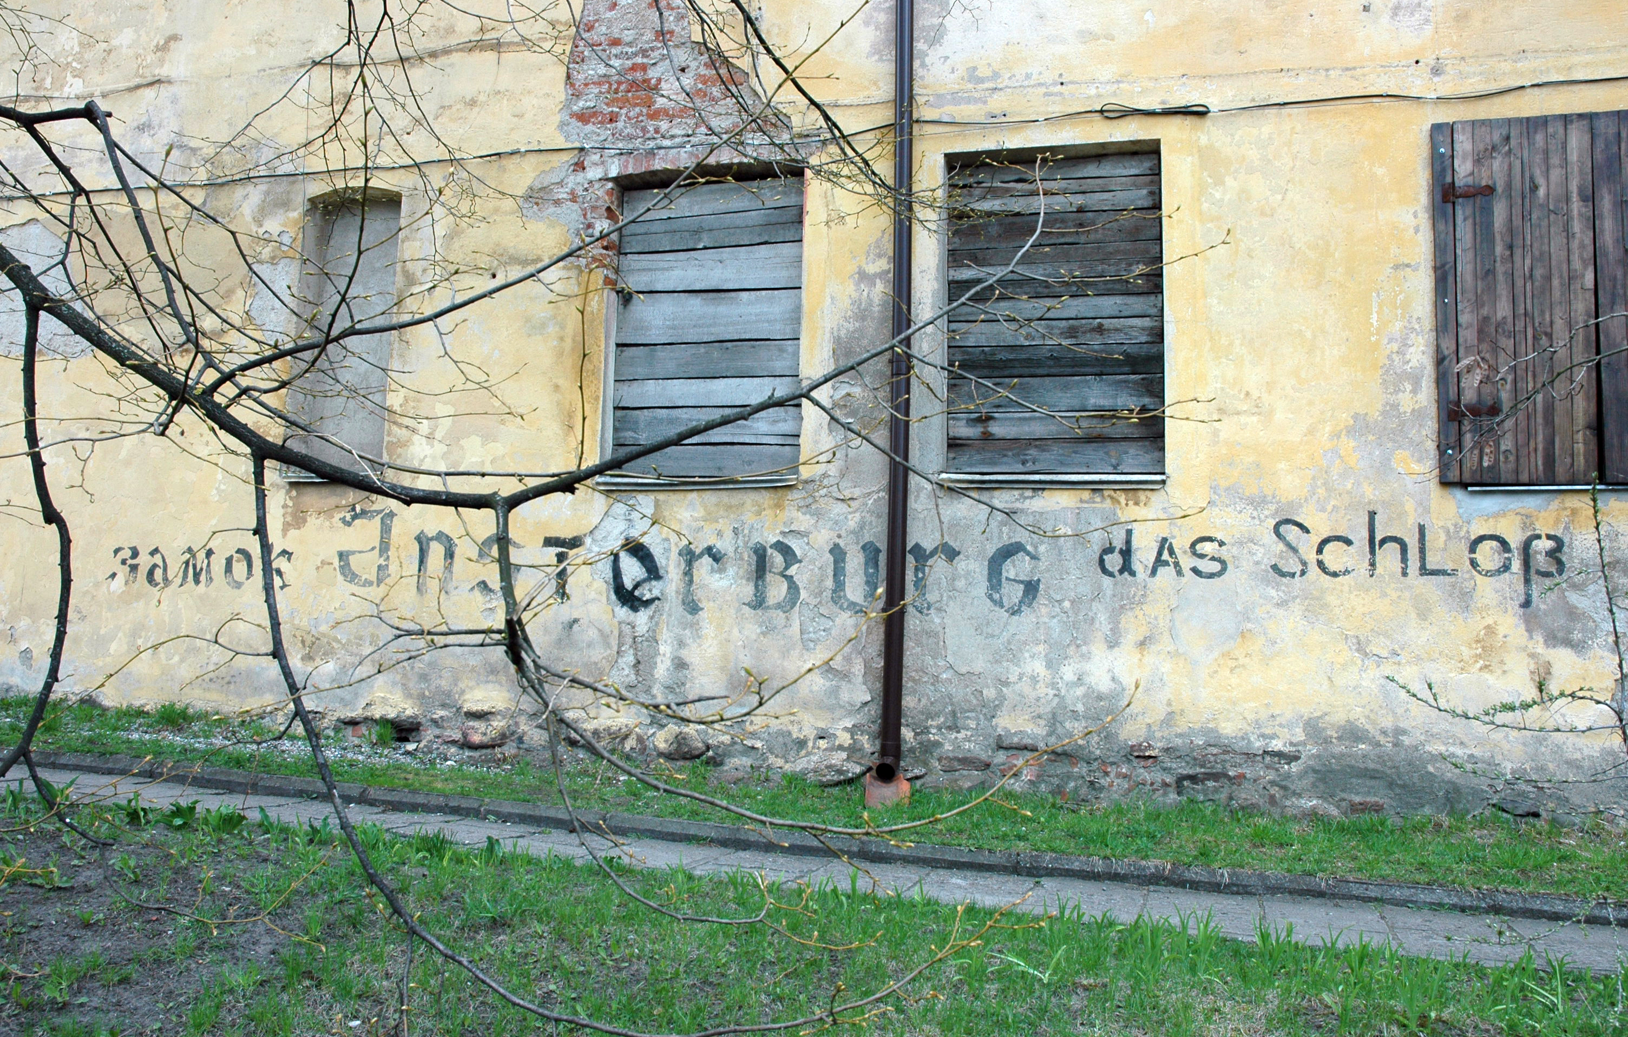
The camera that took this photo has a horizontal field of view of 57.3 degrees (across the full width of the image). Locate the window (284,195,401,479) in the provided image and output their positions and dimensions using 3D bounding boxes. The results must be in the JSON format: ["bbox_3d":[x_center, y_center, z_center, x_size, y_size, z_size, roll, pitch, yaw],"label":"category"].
[{"bbox_3d":[-2.385,-0.942,7.673,0.565,1.473,0.170,0,-8,13],"label":"window"}]

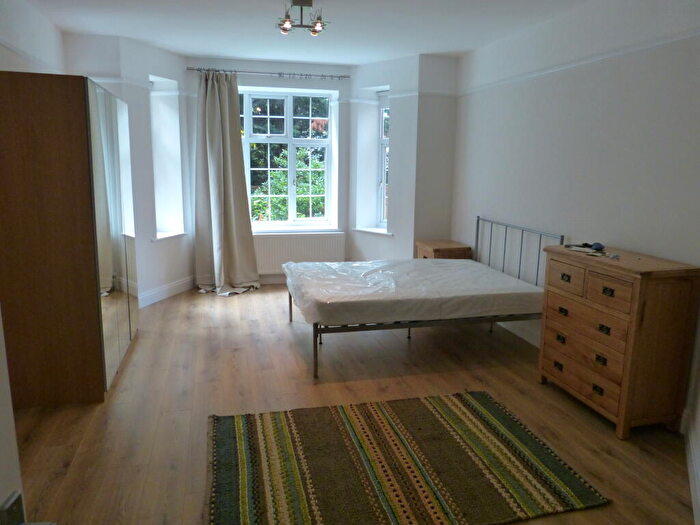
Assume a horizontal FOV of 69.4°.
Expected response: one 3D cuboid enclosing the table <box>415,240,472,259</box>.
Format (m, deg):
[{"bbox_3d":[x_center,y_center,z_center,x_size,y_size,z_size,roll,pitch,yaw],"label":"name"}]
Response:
[{"bbox_3d":[1.029,0.129,5.689,0.439,0.664,0.508,-2,12,-14],"label":"table"}]

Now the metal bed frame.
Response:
[{"bbox_3d":[0.545,0.179,4.452,1.984,1.026,1.386,-2,12,-14],"label":"metal bed frame"}]

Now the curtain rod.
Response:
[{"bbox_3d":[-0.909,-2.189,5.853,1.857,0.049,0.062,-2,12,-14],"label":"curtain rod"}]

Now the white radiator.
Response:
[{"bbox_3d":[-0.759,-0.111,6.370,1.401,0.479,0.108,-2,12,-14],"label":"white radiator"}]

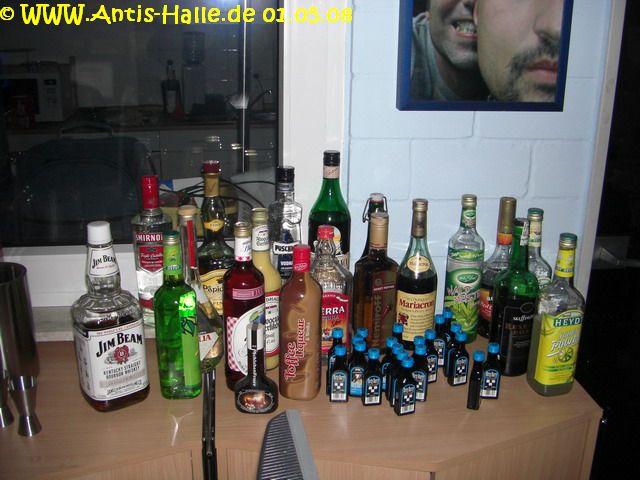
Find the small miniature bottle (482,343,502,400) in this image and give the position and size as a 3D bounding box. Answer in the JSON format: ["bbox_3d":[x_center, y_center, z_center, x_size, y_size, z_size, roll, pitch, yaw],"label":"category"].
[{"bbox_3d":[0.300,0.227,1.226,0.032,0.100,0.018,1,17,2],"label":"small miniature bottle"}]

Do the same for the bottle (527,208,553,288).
[{"bbox_3d":[0.399,0.083,1.348,0.074,0.285,0.074,-2,18,-10],"label":"bottle"}]

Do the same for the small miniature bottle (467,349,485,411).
[{"bbox_3d":[0.259,0.234,1.165,0.021,0.097,0.029,6,17,17],"label":"small miniature bottle"}]

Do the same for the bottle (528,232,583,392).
[{"bbox_3d":[0.415,0.126,1.217,0.072,0.277,0.071,-4,17,-16],"label":"bottle"}]

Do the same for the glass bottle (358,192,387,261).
[{"bbox_3d":[0.118,0.044,1.508,0.072,0.287,0.072,0,17,0],"label":"glass bottle"}]

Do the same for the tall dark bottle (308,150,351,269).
[{"bbox_3d":[0.021,0.001,1.415,0.084,0.351,0.084,-3,17,-11],"label":"tall dark bottle"}]

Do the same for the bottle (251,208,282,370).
[{"bbox_3d":[-0.109,0.093,1.312,0.071,0.300,0.071,-4,17,-14],"label":"bottle"}]

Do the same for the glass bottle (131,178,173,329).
[{"bbox_3d":[-0.329,0.024,1.405,0.076,0.302,0.076,-3,17,-12],"label":"glass bottle"}]

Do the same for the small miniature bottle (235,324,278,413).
[{"bbox_3d":[-0.107,0.210,1.180,0.073,0.152,0.048,2,17,6],"label":"small miniature bottle"}]

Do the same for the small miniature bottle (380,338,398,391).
[{"bbox_3d":[0.124,0.217,1.224,0.030,0.097,0.019,2,18,5],"label":"small miniature bottle"}]

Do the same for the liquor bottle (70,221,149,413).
[{"bbox_3d":[-0.353,0.119,1.170,0.096,0.304,0.096,-12,22,-36],"label":"liquor bottle"}]

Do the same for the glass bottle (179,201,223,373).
[{"bbox_3d":[-0.231,0.088,1.271,0.102,0.306,0.102,-4,18,-15],"label":"glass bottle"}]

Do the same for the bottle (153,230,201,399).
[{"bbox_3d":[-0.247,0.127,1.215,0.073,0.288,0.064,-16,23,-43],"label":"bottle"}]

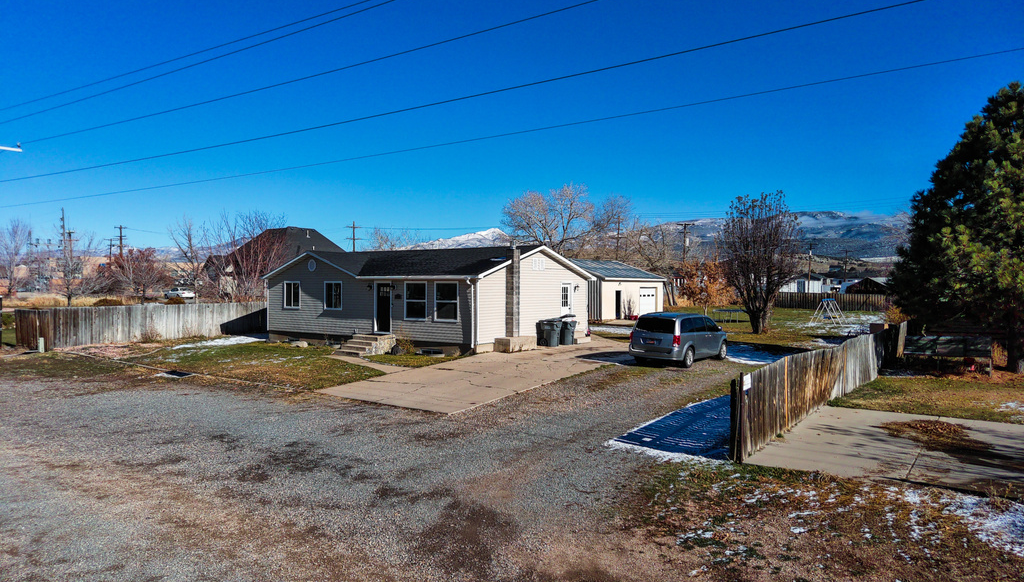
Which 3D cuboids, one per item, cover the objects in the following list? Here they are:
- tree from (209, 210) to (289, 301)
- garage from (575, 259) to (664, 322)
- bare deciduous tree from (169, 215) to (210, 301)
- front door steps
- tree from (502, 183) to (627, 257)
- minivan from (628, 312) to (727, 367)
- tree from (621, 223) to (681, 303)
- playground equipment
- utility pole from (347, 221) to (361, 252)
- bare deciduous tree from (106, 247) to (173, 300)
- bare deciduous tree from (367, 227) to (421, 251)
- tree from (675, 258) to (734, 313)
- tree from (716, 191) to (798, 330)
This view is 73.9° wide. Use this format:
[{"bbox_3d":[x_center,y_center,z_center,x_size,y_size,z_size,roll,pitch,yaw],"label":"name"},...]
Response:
[{"bbox_3d":[-17.030,-1.628,43.993,5.173,7.284,5.173,0,0,0],"label":"tree"},{"bbox_3d":[6.120,-0.260,55.200,9.000,4.650,10.700,1,1,36],"label":"garage"},{"bbox_3d":[-27.485,-2.275,57.987,3.236,8.265,3.600,0,0,-25],"label":"bare deciduous tree"},{"bbox_3d":[-5.980,2.193,27.630,1.620,0.740,1.980,1,1,33],"label":"front door steps"},{"bbox_3d":[6.345,-5.508,81.963,14.906,14.816,13.500,0,0,4],"label":"tree"},{"bbox_3d":[6.117,1.643,24.484,2.030,1.750,5.150,1,0,36],"label":"minivan"},{"bbox_3d":[17.437,-3.361,84.979,7.100,10.560,7.000,0,0,12],"label":"tree"},{"bbox_3d":[21.760,1.416,46.698,1.650,1.740,4.700,1,1,33],"label":"playground equipment"},{"bbox_3d":[-22.007,-3.979,94.976,0.350,11.352,2.600,1,1,38],"label":"utility pole"},{"bbox_3d":[-32.847,-1.017,59.997,5.105,5.579,5.600,0,0,-29],"label":"bare deciduous tree"},{"bbox_3d":[-13.219,-2.791,75.987,6.479,8.827,6.479,0,0,0],"label":"bare deciduous tree"},{"bbox_3d":[15.048,-0.156,52.499,4.861,4.704,4.861,0,0,0],"label":"tree"},{"bbox_3d":[13.596,-1.570,37.492,4.630,7.828,4.630,0,0,0],"label":"tree"}]

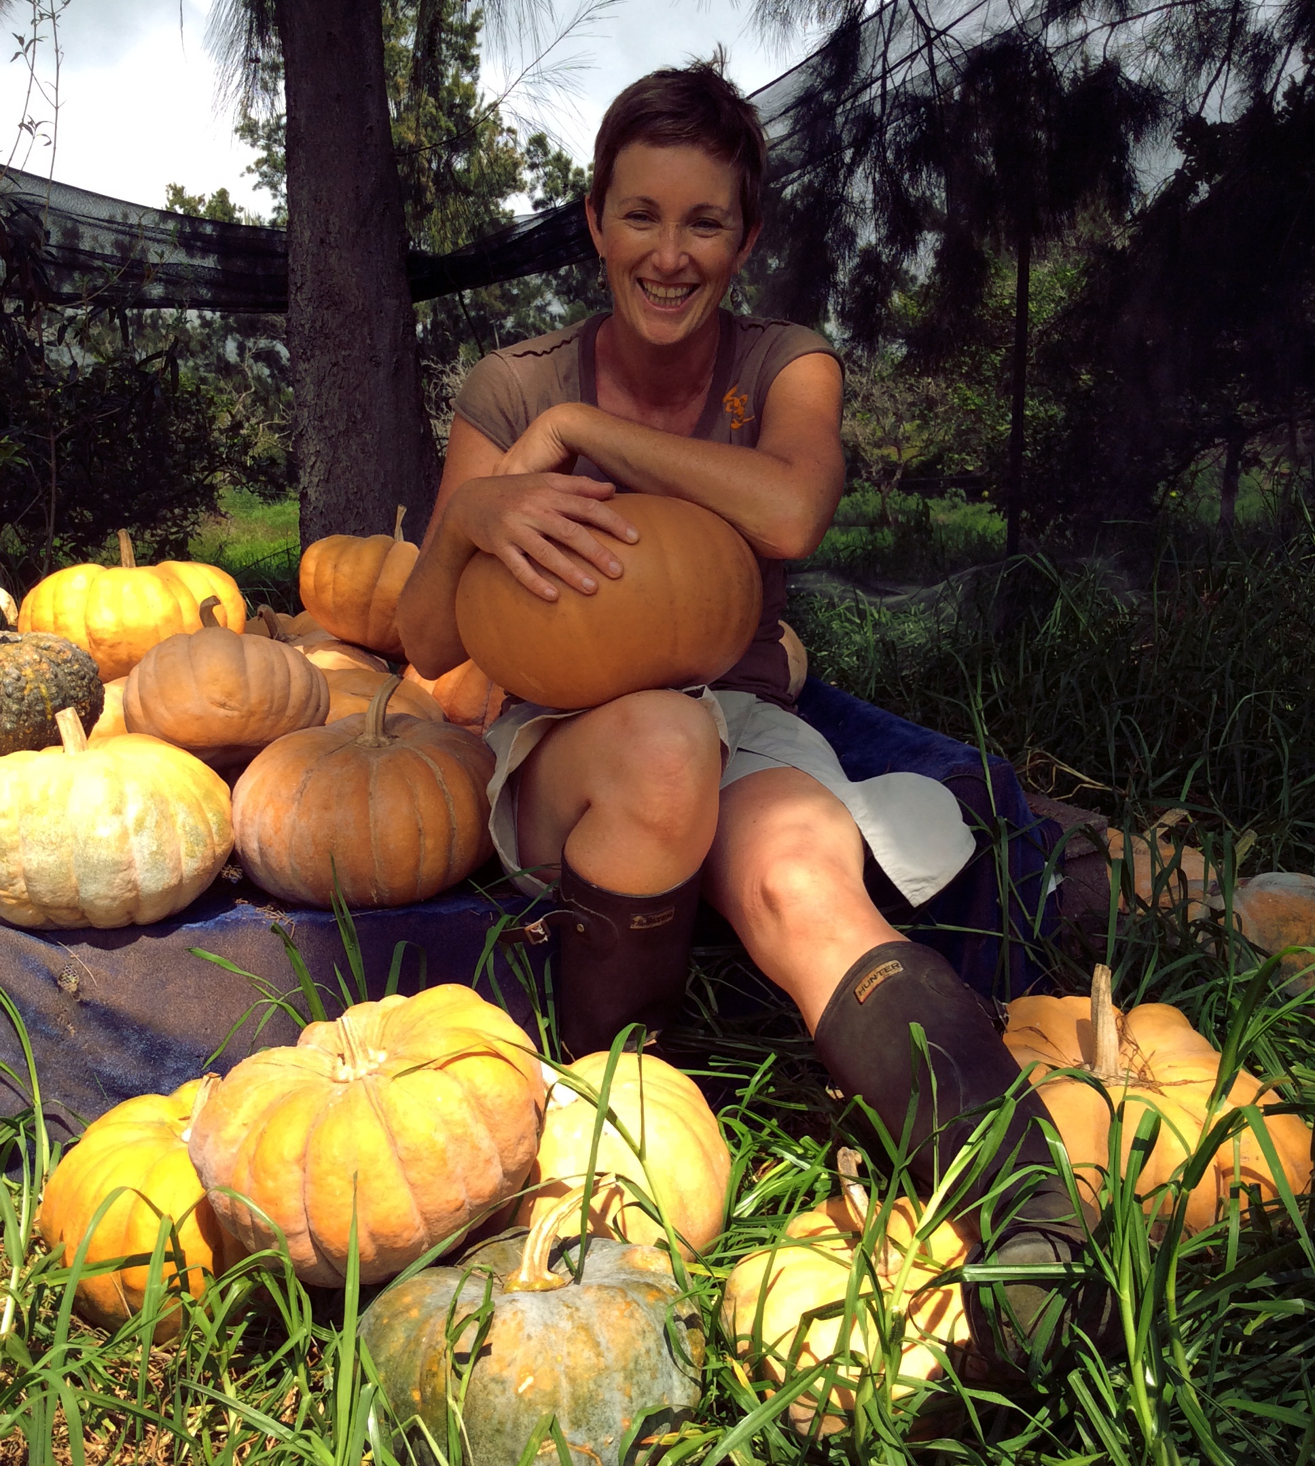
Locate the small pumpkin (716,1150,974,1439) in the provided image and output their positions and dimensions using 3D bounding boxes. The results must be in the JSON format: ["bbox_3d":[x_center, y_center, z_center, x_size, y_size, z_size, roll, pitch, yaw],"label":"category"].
[{"bbox_3d":[0.155,0.415,1.278,0.203,0.225,0.203,6,28,-1],"label":"small pumpkin"}]

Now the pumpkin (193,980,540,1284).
[{"bbox_3d":[-0.247,0.340,1.426,0.300,0.225,0.300,-8,26,2],"label":"pumpkin"}]

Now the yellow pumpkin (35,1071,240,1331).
[{"bbox_3d":[-0.405,0.388,1.402,0.222,0.225,0.222,6,12,-1],"label":"yellow pumpkin"}]

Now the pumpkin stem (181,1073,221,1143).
[{"bbox_3d":[-0.377,0.309,1.385,0.026,0.064,0.026,20,12,-4],"label":"pumpkin stem"}]

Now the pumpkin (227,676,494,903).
[{"bbox_3d":[-0.313,0.051,1.787,0.276,0.245,0.276,3,15,-1],"label":"pumpkin"}]

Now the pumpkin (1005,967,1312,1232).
[{"bbox_3d":[0.431,0.330,1.585,0.355,0.265,0.355,-3,18,1],"label":"pumpkin"}]

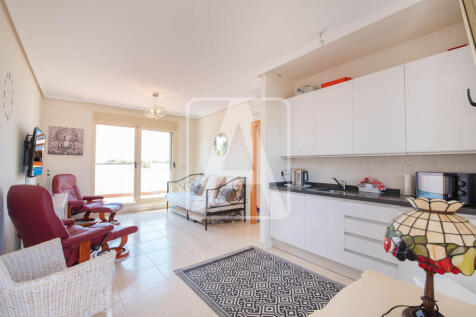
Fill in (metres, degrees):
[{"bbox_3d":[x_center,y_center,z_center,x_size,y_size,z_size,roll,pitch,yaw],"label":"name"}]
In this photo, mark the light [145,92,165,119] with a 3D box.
[{"bbox_3d":[-1.680,-1.070,4.000,0.400,0.527,0.400,1,-2,-40],"label":"light"}]

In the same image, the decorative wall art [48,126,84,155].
[{"bbox_3d":[-3.685,-0.367,4.277,0.572,0.585,0.030,1,-2,-40],"label":"decorative wall art"}]

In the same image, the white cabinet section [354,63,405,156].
[{"bbox_3d":[1.683,-0.508,2.328,0.310,0.910,0.494,1,-2,-40],"label":"white cabinet section"}]

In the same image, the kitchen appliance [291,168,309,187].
[{"bbox_3d":[0.885,0.277,2.887,0.245,0.255,0.175,-1,-1,28],"label":"kitchen appliance"}]

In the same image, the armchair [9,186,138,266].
[{"bbox_3d":[-1.851,0.821,2.346,0.806,1.058,1.068,-1,-1,30],"label":"armchair"}]

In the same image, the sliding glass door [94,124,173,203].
[{"bbox_3d":[-2.639,0.175,5.208,1.850,1.950,0.100,1,-2,-40],"label":"sliding glass door"}]

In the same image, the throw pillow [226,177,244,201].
[{"bbox_3d":[-0.114,0.642,4.196,0.160,0.460,0.450,24,-16,-37],"label":"throw pillow"}]

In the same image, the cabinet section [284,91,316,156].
[{"bbox_3d":[1.018,-0.473,3.008,0.340,0.891,0.562,1,-1,-40],"label":"cabinet section"}]

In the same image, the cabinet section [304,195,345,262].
[{"bbox_3d":[1.245,0.841,2.589,0.550,0.706,0.494,1,-2,-40],"label":"cabinet section"}]

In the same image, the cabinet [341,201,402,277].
[{"bbox_3d":[1.558,0.833,2.218,0.550,0.706,0.476,1,-2,-40],"label":"cabinet"}]

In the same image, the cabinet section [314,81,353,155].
[{"bbox_3d":[1.365,-0.500,2.704,0.310,0.910,0.491,1,-2,-40],"label":"cabinet section"}]

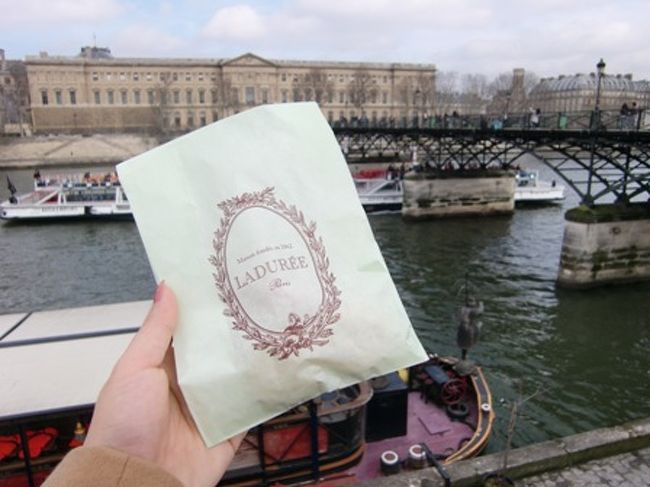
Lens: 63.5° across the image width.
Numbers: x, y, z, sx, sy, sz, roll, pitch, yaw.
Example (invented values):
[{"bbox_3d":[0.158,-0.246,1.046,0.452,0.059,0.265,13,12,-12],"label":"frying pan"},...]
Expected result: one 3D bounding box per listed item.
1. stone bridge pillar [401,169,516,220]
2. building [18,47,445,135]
[{"bbox_3d":[13.498,-4.904,52.189,12.300,4.151,2.973,-4,13,-14],"label":"stone bridge pillar"},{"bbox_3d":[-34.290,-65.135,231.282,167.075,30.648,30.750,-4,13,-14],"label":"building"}]

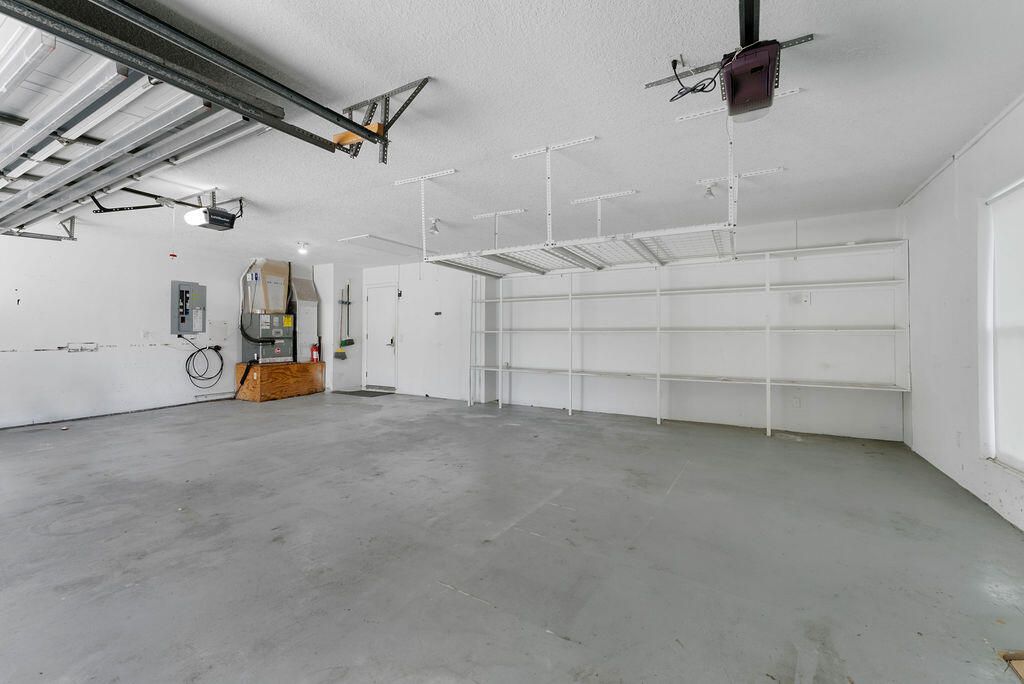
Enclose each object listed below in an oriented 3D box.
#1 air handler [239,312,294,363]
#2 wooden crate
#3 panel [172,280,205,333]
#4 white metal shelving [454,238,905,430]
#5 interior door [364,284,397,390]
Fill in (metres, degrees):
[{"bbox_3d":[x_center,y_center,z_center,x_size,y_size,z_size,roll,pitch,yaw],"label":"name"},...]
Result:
[{"bbox_3d":[-4.526,-0.063,7.369,0.599,0.868,0.589,1,2,29],"label":"air handler"},{"bbox_3d":[-4.432,0.704,7.686,0.812,0.634,1.248,1,2,29],"label":"wooden crate"},{"bbox_3d":[-5.467,-0.566,6.759,0.091,0.868,0.482,1,2,29],"label":"panel"},{"bbox_3d":[1.677,0.006,5.310,5.217,2.086,0.345,1,2,29],"label":"white metal shelving"},{"bbox_3d":[-2.602,-0.069,7.910,0.812,2.060,0.081,1,2,29],"label":"interior door"}]

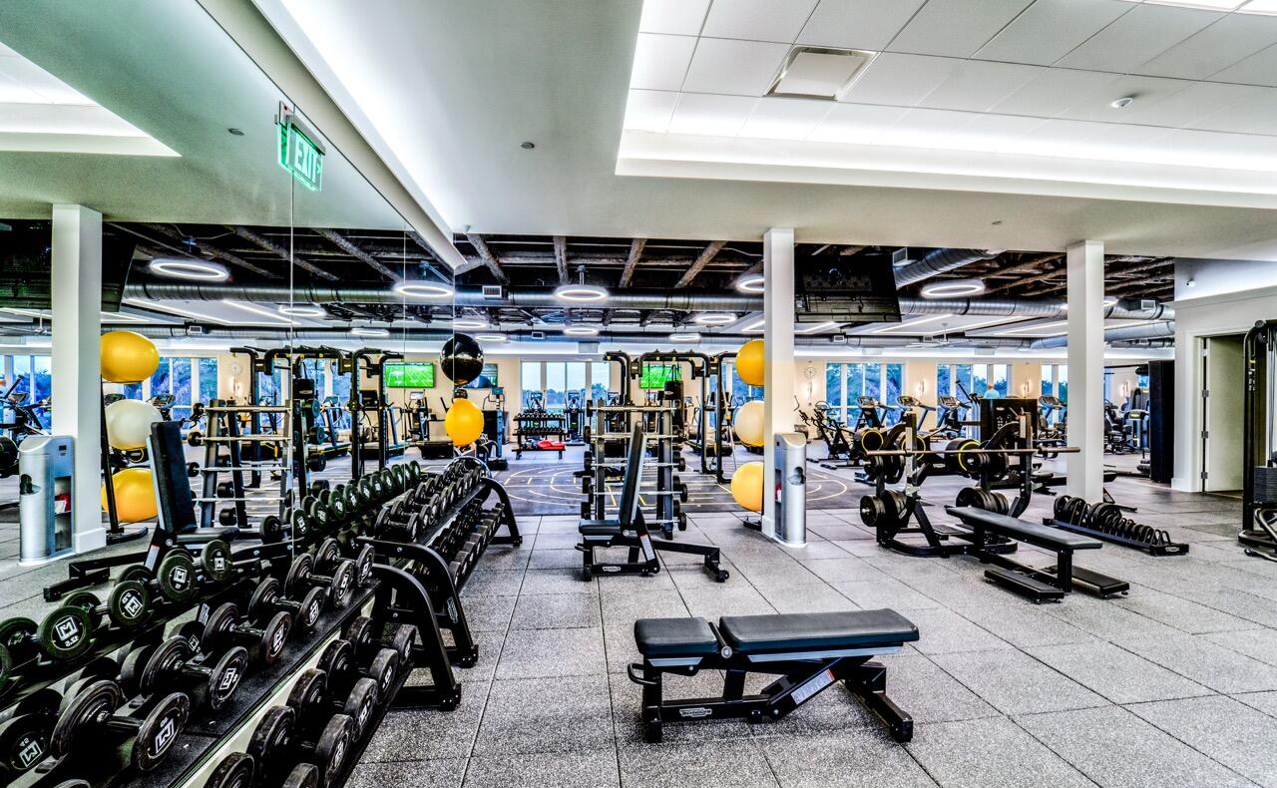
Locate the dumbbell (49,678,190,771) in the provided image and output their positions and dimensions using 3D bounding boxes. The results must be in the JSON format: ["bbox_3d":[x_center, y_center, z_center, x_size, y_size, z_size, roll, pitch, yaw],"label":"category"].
[{"bbox_3d":[-1.208,0.779,1.172,0.190,0.160,0.160,15,-2,-7],"label":"dumbbell"}]

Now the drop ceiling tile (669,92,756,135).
[{"bbox_3d":[0.598,-2.278,4.038,0.620,0.020,0.580,0,0,-7],"label":"drop ceiling tile"}]

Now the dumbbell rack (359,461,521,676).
[{"bbox_3d":[-1.402,1.147,3.972,0.656,0.845,2.372,0,0,-7],"label":"dumbbell rack"}]

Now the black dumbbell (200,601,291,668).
[{"bbox_3d":[-1.232,0.757,1.574,0.195,0.155,0.155,16,-3,-8],"label":"black dumbbell"}]

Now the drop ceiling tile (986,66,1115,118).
[{"bbox_3d":[3.133,-2.277,3.765,0.615,0.020,0.580,0,0,-7],"label":"drop ceiling tile"}]

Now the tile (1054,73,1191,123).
[{"bbox_3d":[3.815,-2.302,3.888,0.615,0.020,0.590,0,-1,-7],"label":"tile"}]

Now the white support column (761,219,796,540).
[{"bbox_3d":[1.549,-0.109,5.509,0.275,3.360,0.265,0,0,-7],"label":"white support column"}]

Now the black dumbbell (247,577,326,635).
[{"bbox_3d":[-1.369,0.816,1.946,0.215,0.140,0.140,17,-4,-12],"label":"black dumbbell"}]

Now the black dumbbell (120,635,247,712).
[{"bbox_3d":[-1.308,0.828,1.478,0.205,0.162,0.162,20,-6,-16],"label":"black dumbbell"}]

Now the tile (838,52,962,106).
[{"bbox_3d":[1.923,-2.305,3.653,0.615,0.020,0.590,0,-1,-7],"label":"tile"}]

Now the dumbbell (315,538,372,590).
[{"bbox_3d":[-1.349,0.782,2.298,0.190,0.178,0.178,15,-2,-7],"label":"dumbbell"}]

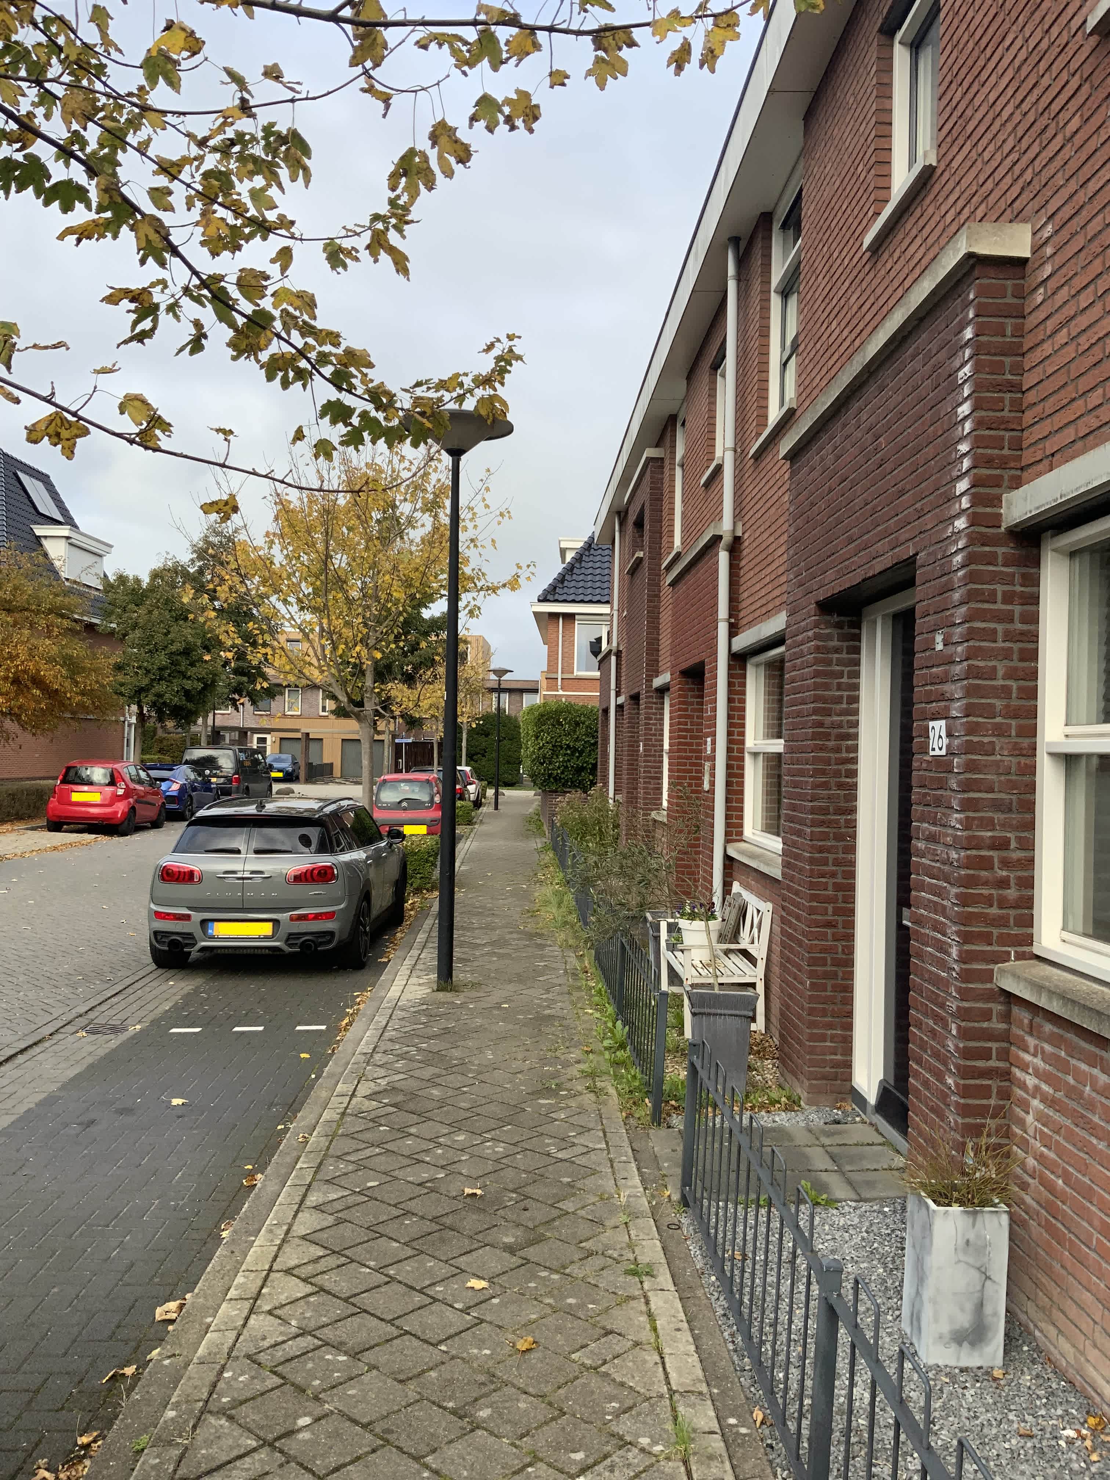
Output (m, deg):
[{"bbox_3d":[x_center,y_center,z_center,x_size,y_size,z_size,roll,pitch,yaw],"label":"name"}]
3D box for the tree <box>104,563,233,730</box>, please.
[{"bbox_3d":[-10.337,-1.368,32.203,3.600,6.650,3.600,1,0,-2],"label":"tree"}]

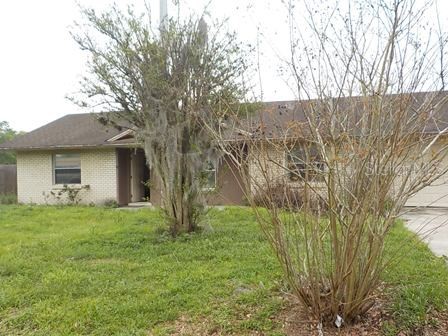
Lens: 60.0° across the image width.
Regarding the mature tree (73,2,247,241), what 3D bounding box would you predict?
[{"bbox_3d":[-1.460,-1.060,8.800,3.950,5.200,3.600,-1,0,0],"label":"mature tree"}]

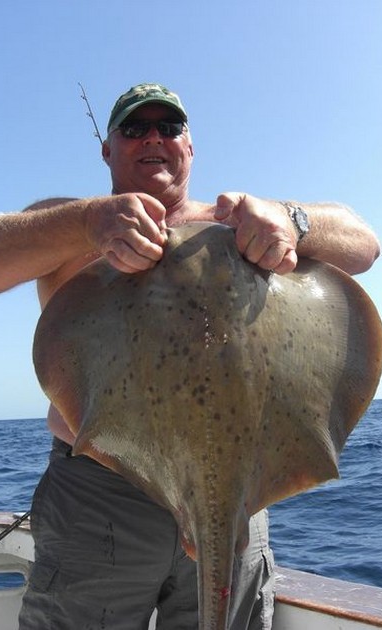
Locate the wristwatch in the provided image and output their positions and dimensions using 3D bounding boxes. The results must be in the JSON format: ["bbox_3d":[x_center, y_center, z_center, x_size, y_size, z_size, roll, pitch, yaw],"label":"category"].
[{"bbox_3d":[0.159,-0.149,1.152,0.064,0.072,0.042,-16,6,43],"label":"wristwatch"}]

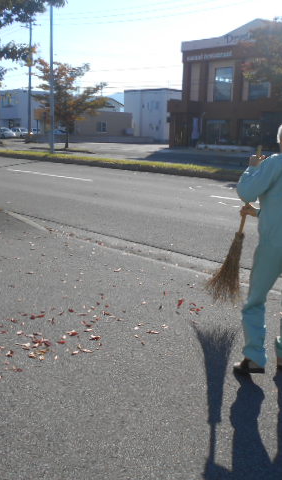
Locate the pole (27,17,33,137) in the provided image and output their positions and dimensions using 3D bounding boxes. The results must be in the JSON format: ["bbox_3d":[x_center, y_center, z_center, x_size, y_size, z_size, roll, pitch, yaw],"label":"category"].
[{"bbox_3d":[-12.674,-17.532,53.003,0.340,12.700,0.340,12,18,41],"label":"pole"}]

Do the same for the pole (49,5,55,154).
[{"bbox_3d":[-4.849,-8.858,26.105,0.220,8.200,0.220,12,18,41],"label":"pole"}]

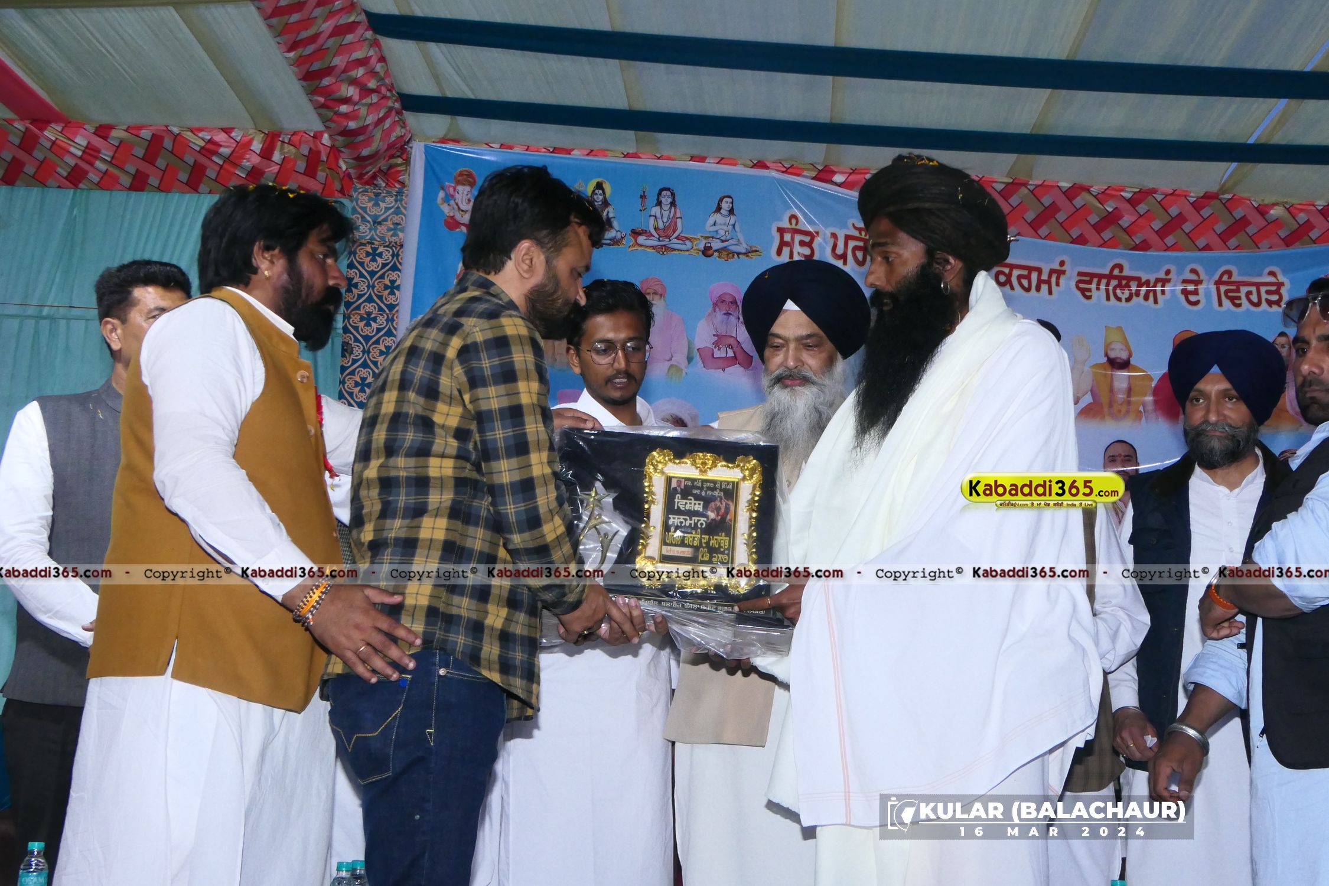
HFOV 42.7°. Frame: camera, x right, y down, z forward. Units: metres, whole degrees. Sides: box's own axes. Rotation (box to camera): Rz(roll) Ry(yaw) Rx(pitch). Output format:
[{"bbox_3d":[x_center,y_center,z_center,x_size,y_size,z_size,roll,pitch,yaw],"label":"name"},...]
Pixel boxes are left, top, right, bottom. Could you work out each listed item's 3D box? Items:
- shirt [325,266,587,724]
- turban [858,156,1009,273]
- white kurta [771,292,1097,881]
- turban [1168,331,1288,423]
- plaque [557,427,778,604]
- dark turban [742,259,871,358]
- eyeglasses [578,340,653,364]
[{"bbox_3d":[-0.336,0.087,2.730,0.420,0.740,0.480,5,-12,-17],"label":"shirt"},{"bbox_3d":[0.443,-0.380,2.800,0.250,0.190,0.220,5,-10,-12],"label":"turban"},{"bbox_3d":[0.430,0.257,2.680,0.450,1.060,0.510,7,-12,-22],"label":"white kurta"},{"bbox_3d":[1.172,-0.134,3.540,0.245,0.185,0.245,-2,-10,27],"label":"turban"},{"bbox_3d":[0.007,0.132,2.700,0.355,0.285,0.060,4,-18,-4],"label":"plaque"},{"bbox_3d":[0.288,-0.272,3.450,0.255,0.185,0.250,1,-6,16],"label":"dark turban"},{"bbox_3d":[-0.109,-0.188,3.485,0.139,0.048,0.140,-4,6,-16],"label":"eyeglasses"}]

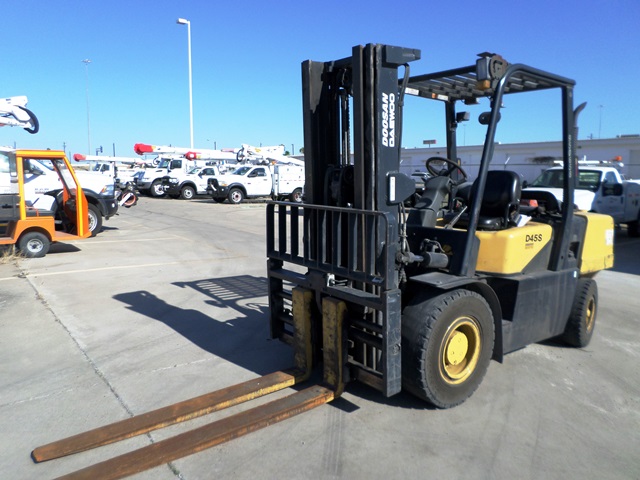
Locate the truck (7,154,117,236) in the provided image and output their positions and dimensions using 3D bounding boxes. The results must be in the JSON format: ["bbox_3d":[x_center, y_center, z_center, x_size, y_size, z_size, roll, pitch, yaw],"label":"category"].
[{"bbox_3d":[-7.777,-1.014,10.096,6.300,2.050,2.050,-5,10,-36],"label":"truck"}]

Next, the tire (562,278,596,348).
[{"bbox_3d":[2.455,0.678,4.399,0.670,0.670,0.190,-7,11,-43],"label":"tire"}]

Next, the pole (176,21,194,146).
[{"bbox_3d":[-9.981,-9.683,34.224,1.050,12.560,0.350,-2,8,-17],"label":"pole"}]

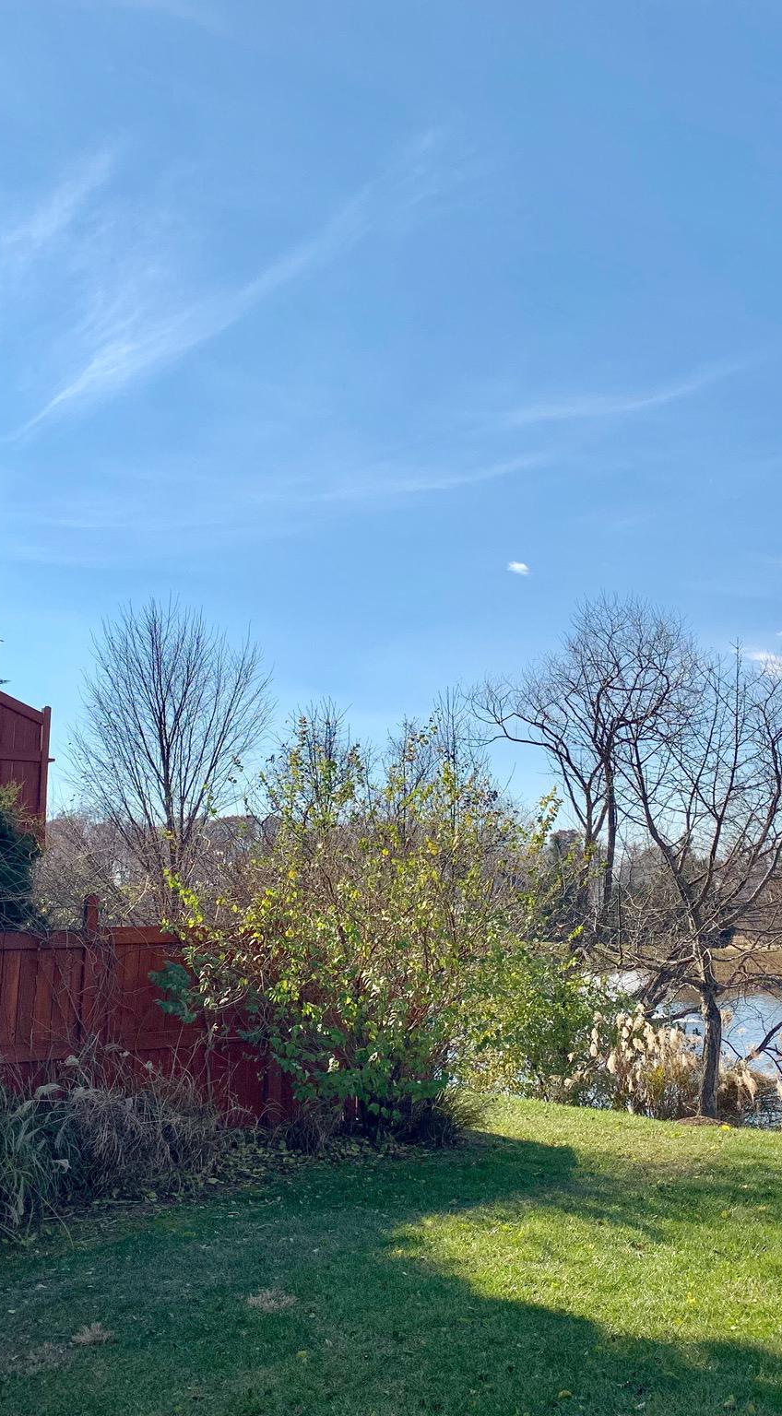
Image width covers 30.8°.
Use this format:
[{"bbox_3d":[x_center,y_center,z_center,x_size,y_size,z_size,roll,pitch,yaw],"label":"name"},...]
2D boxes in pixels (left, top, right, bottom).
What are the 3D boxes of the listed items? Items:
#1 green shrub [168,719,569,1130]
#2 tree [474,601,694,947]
[{"bbox_3d":[-0.091,2.006,12.592,3.400,3.480,3.000,0,-8,0],"label":"green shrub"},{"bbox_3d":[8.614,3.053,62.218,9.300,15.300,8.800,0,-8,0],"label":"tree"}]

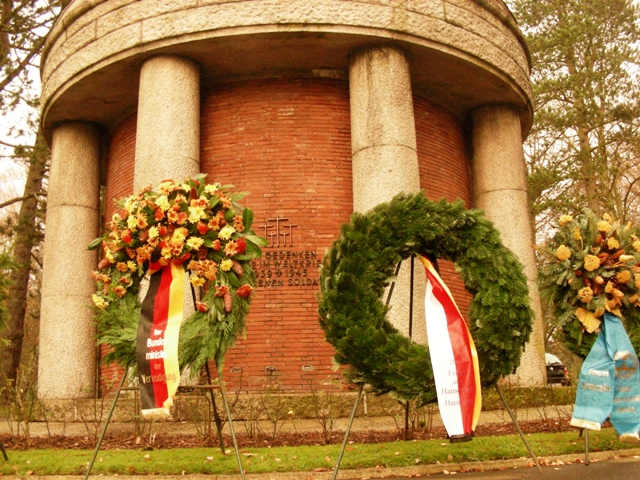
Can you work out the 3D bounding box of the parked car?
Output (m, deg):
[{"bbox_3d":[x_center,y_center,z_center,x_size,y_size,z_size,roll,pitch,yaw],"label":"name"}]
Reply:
[{"bbox_3d":[10.248,5.921,32.000,1.740,1.470,4.250,-5,-12,15],"label":"parked car"}]

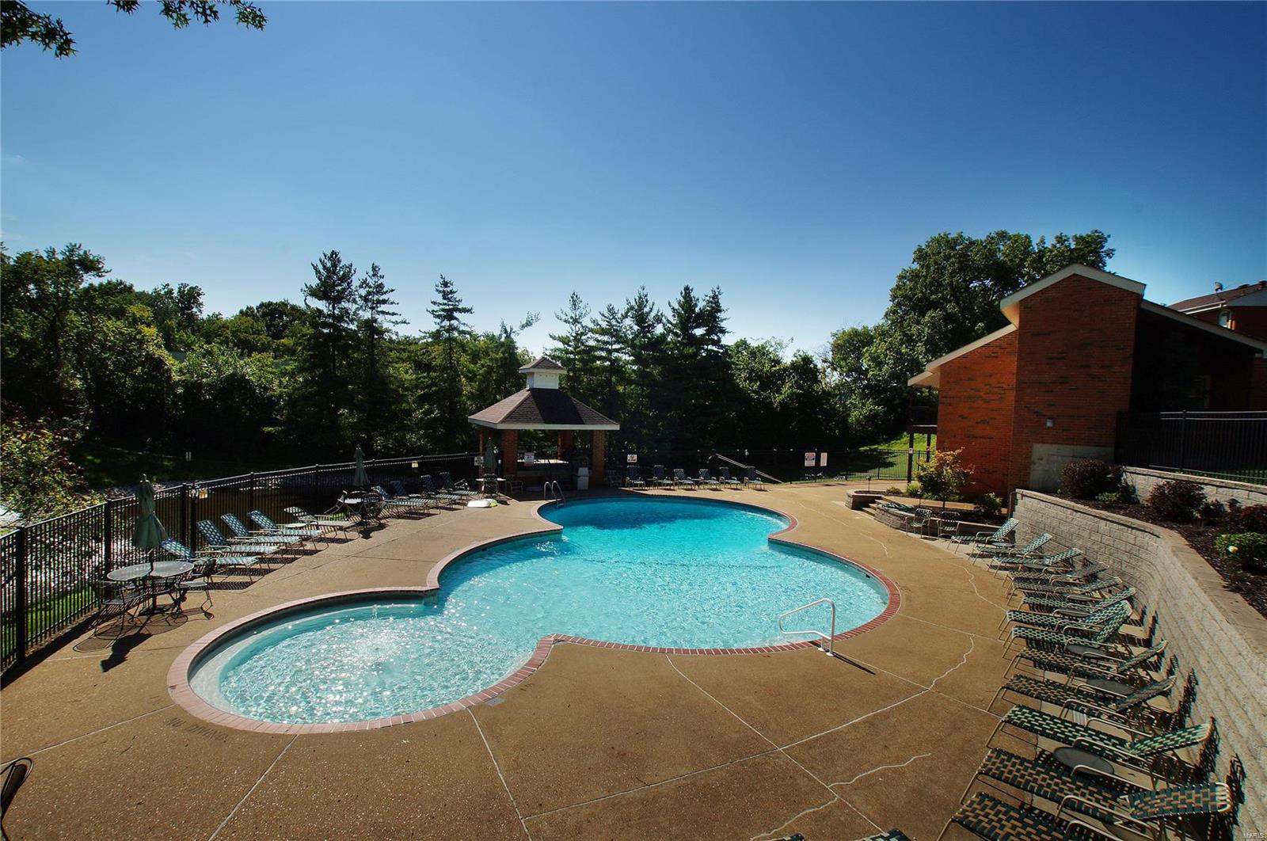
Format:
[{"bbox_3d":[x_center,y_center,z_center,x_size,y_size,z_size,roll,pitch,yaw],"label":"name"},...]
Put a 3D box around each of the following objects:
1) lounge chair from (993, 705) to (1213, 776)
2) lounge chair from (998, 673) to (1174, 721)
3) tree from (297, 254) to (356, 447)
[{"bbox_3d":[5.348,3.692,6.569,0.660,0.905,1.906,0,2,-42],"label":"lounge chair"},{"bbox_3d":[5.967,3.659,7.476,1.868,0.928,0.640,3,3,37],"label":"lounge chair"},{"bbox_3d":[-20.154,-4.363,37.000,4.000,13.740,4.000,0,2,-29],"label":"tree"}]

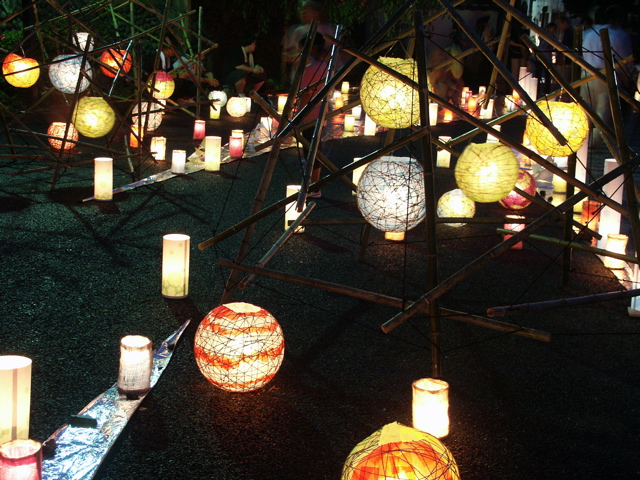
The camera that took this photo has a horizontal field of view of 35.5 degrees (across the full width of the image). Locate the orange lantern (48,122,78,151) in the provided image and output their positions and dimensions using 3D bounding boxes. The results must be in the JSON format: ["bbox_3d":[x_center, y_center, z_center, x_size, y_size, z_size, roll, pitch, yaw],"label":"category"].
[{"bbox_3d":[-2.520,-1.023,9.812,0.314,0.286,0.314,-1,13,-14],"label":"orange lantern"}]

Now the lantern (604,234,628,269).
[{"bbox_3d":[1.770,0.070,5.961,0.130,0.181,0.130,6,14,17],"label":"lantern"}]

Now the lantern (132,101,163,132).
[{"bbox_3d":[-1.823,-1.304,10.544,0.320,0.300,0.320,4,13,0],"label":"lantern"}]

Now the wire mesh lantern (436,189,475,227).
[{"bbox_3d":[0.946,-0.217,6.904,0.267,0.262,0.267,4,13,8],"label":"wire mesh lantern"}]

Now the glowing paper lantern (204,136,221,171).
[{"bbox_3d":[-0.950,-0.765,8.892,0.133,0.295,0.133,4,13,0],"label":"glowing paper lantern"}]

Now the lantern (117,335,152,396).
[{"bbox_3d":[-0.676,0.462,3.661,0.120,0.190,0.120,4,13,0],"label":"lantern"}]

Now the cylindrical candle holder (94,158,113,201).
[{"bbox_3d":[-1.571,-0.439,7.260,0.132,0.297,0.132,4,13,0],"label":"cylindrical candle holder"}]

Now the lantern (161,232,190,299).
[{"bbox_3d":[-0.713,0.131,4.952,0.132,0.297,0.132,4,13,0],"label":"lantern"}]

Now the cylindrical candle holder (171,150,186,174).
[{"bbox_3d":[-1.232,-0.680,8.731,0.115,0.193,0.115,0,13,-8],"label":"cylindrical candle holder"}]

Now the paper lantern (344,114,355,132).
[{"bbox_3d":[0.364,-1.418,12.151,0.122,0.200,0.122,2,13,1],"label":"paper lantern"}]

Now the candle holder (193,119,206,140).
[{"bbox_3d":[-1.323,-1.211,10.995,0.135,0.202,0.135,0,13,-7],"label":"candle holder"}]

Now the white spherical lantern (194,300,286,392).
[{"bbox_3d":[-0.298,0.401,3.716,0.335,0.325,0.335,4,13,0],"label":"white spherical lantern"}]

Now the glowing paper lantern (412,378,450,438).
[{"bbox_3d":[0.389,0.590,3.500,0.127,0.172,0.127,4,13,0],"label":"glowing paper lantern"}]

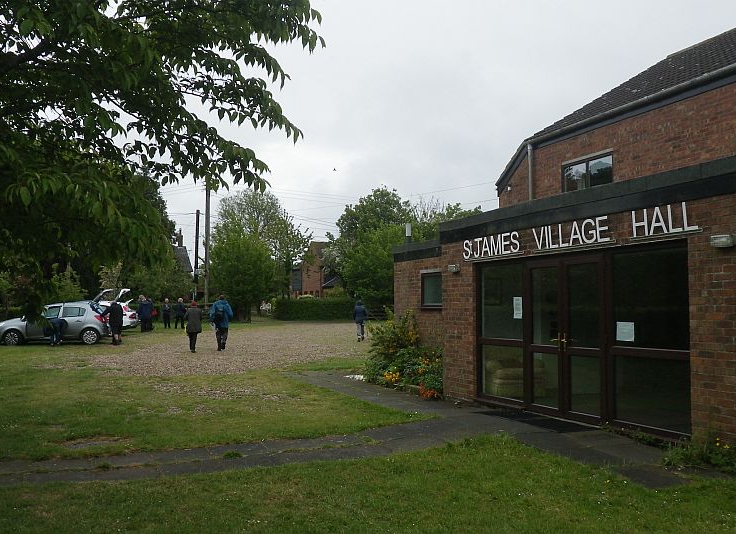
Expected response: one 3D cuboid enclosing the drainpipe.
[{"bbox_3d":[3.832,-1.709,16.527,0.080,2.400,0.080,1,-4,-23],"label":"drainpipe"}]

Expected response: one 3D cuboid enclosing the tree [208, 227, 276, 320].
[{"bbox_3d":[-8.453,0.404,47.500,4.500,6.500,4.400,0,-3,0],"label":"tree"}]

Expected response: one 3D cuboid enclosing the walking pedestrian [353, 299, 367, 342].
[{"bbox_3d":[-0.287,2.067,27.000,0.520,1.630,0.420,0,-3,-2],"label":"walking pedestrian"}]

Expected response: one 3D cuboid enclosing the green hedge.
[{"bbox_3d":[-3.473,2.902,48.500,6.000,1.600,1.300,0,-3,0],"label":"green hedge"}]

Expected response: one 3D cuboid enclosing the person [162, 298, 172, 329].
[{"bbox_3d":[-10.801,2.492,37.800,0.480,1.620,0.360,1,-3,-11],"label":"person"}]

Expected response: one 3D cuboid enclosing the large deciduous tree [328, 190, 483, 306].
[{"bbox_3d":[2.935,-1.234,60.000,13.000,11.300,11.000,0,-3,0],"label":"large deciduous tree"}]

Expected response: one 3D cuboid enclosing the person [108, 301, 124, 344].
[{"bbox_3d":[-8.522,1.890,23.800,0.550,1.500,0.550,-2,-4,24],"label":"person"}]

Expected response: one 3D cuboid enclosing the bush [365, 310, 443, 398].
[{"bbox_3d":[0.888,1.542,13.356,0.950,1.450,3.300,1,-4,-23],"label":"bush"}]

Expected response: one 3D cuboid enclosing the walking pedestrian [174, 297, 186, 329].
[{"bbox_3d":[-10.050,2.492,37.800,0.450,1.650,0.500,2,-4,-30],"label":"walking pedestrian"}]

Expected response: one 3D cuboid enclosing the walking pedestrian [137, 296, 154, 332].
[{"bbox_3d":[-10.286,2.173,32.600,0.550,1.720,0.420,1,-3,-14],"label":"walking pedestrian"}]

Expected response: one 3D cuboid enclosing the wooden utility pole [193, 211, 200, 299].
[{"bbox_3d":[-13.902,-0.404,57.000,0.260,8.700,0.260,0,-3,0],"label":"wooden utility pole"}]

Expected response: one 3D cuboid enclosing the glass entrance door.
[{"bbox_3d":[2.455,0.902,8.900,0.080,2.030,1.500,1,-4,-23],"label":"glass entrance door"}]

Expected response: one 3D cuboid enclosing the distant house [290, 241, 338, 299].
[{"bbox_3d":[-5.732,1.474,77.000,6.500,8.000,8.000,-1,-4,6],"label":"distant house"}]

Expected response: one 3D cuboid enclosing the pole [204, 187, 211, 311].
[{"bbox_3d":[-11.401,-1.205,50.000,0.280,9.500,0.280,0,-3,0],"label":"pole"}]

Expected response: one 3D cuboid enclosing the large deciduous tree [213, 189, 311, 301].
[{"bbox_3d":[-8.378,-0.993,56.000,7.800,10.400,7.500,0,-3,0],"label":"large deciduous tree"}]

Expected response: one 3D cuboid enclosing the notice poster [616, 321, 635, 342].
[{"bbox_3d":[2.881,0.726,7.880,0.006,0.210,0.290,1,-4,-23],"label":"notice poster"}]

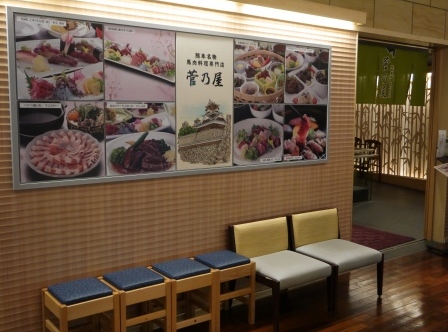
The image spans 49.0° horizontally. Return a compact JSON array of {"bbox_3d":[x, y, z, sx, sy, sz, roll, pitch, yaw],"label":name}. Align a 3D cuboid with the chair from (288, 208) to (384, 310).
[{"bbox_3d":[0.858,0.700,3.781,0.536,0.620,0.517,-4,7,-34],"label":"chair"}]

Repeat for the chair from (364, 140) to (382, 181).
[{"bbox_3d":[2.621,-0.076,9.243,0.500,0.790,0.480,-3,7,-28],"label":"chair"}]

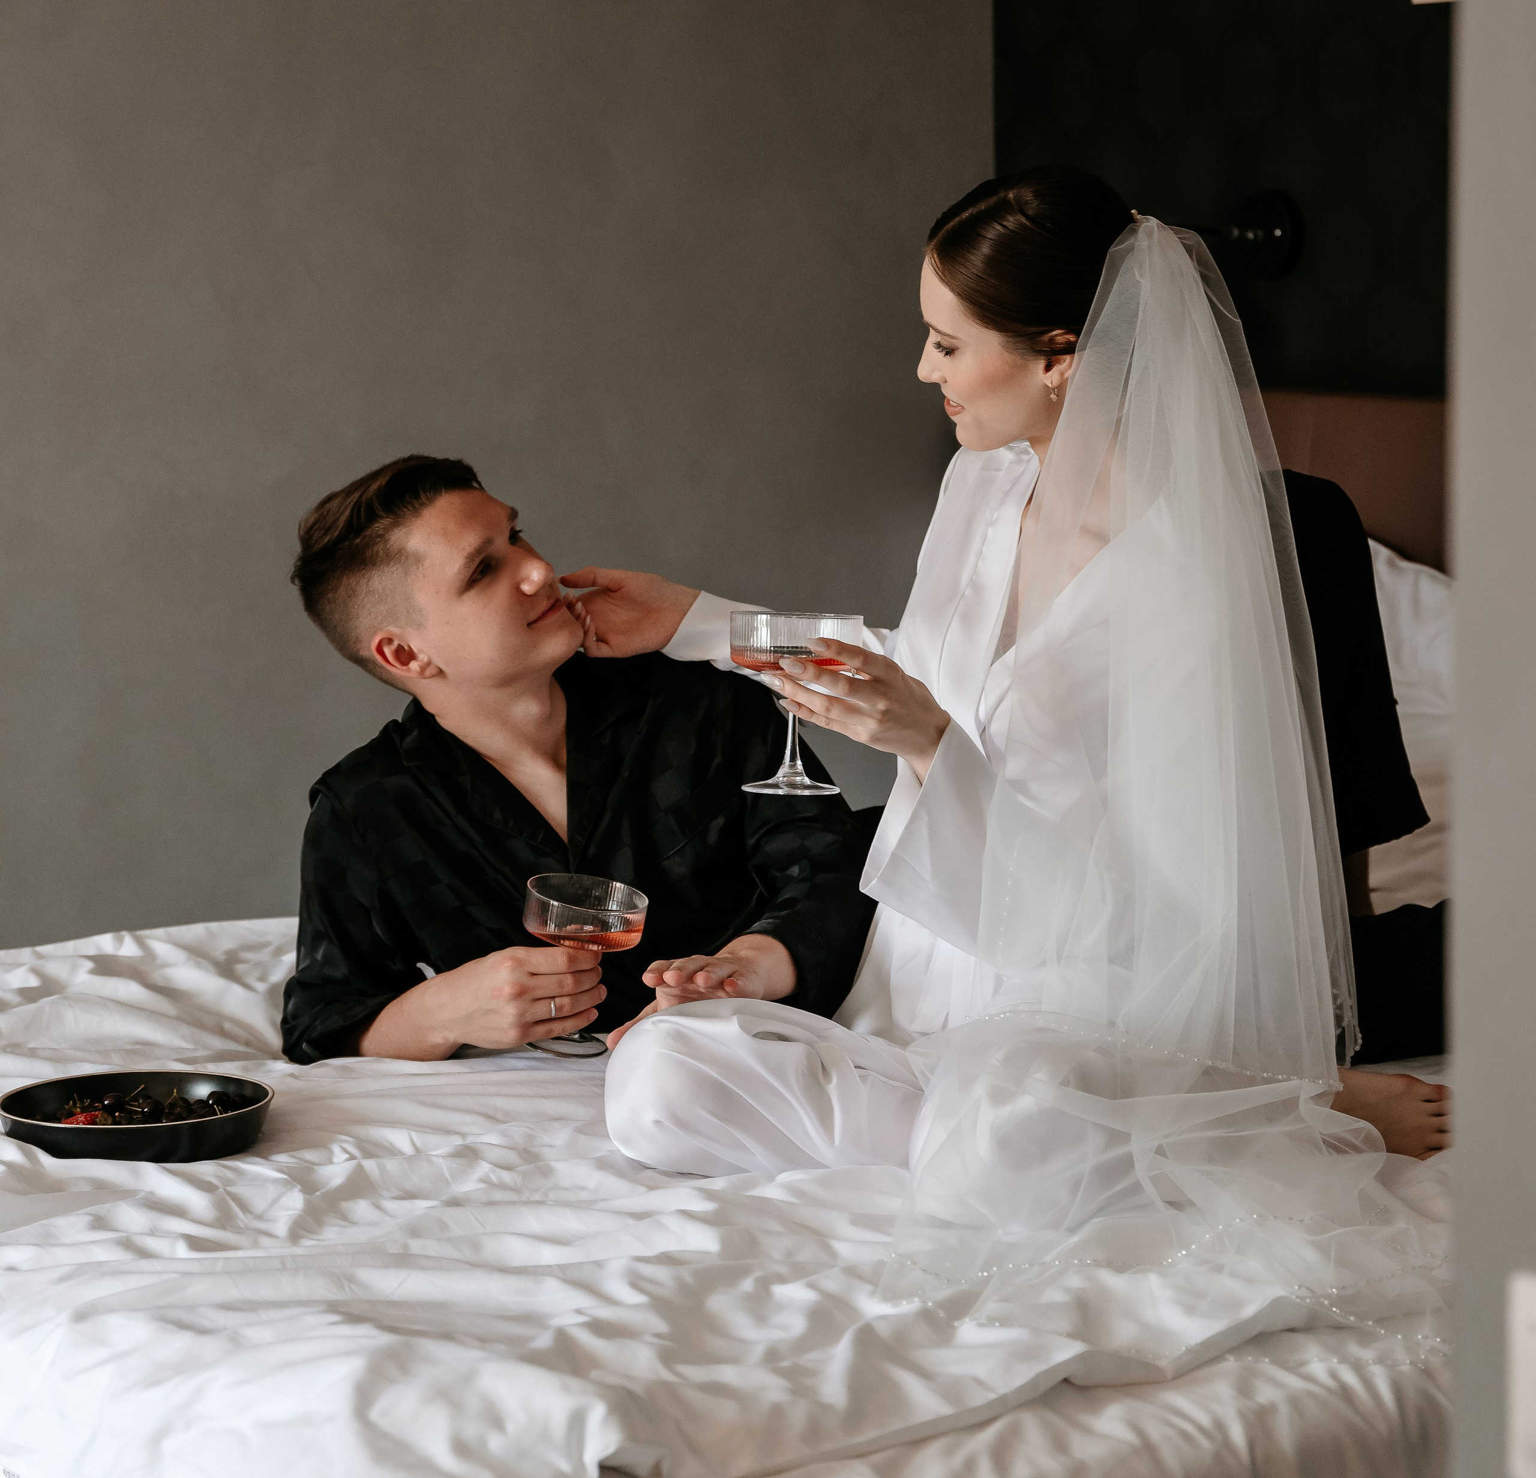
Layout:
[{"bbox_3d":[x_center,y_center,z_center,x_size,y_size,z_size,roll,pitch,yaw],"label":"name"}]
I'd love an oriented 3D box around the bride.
[{"bbox_3d":[0.240,-0.040,3.000,0.720,0.830,0.600,-3,6,-25],"label":"bride"}]

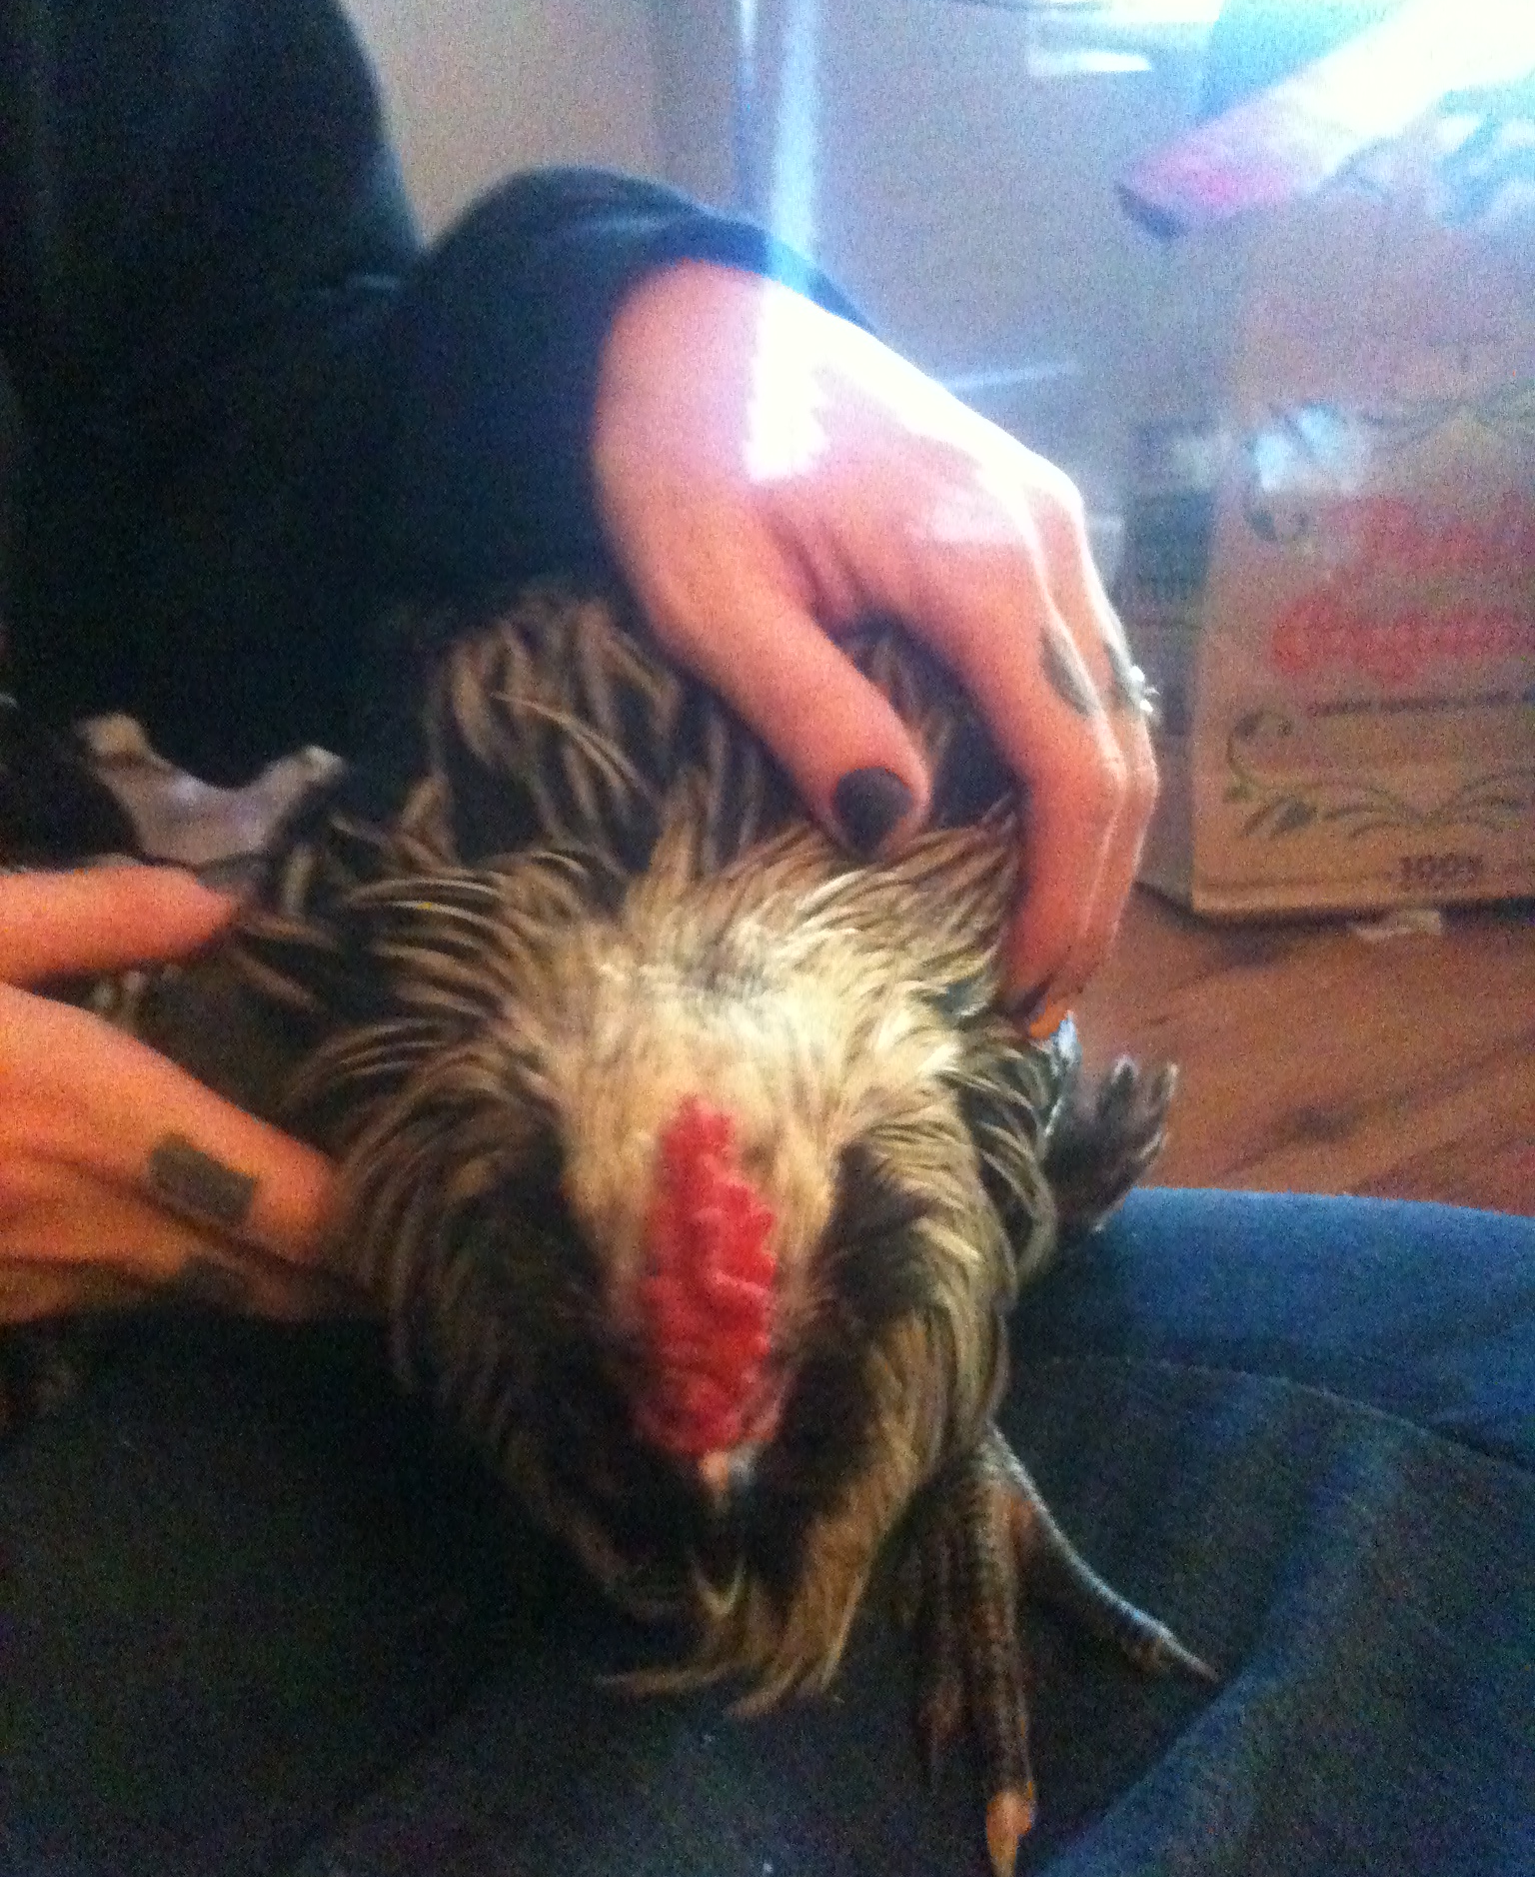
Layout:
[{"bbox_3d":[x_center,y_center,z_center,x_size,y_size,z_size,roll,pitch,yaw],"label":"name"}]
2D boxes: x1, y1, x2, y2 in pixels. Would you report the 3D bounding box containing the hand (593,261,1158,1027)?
[{"bbox_3d":[0.028,-0.065,0.420,0.085,0.158,0.095,-36,-18,12],"label":"hand"}]

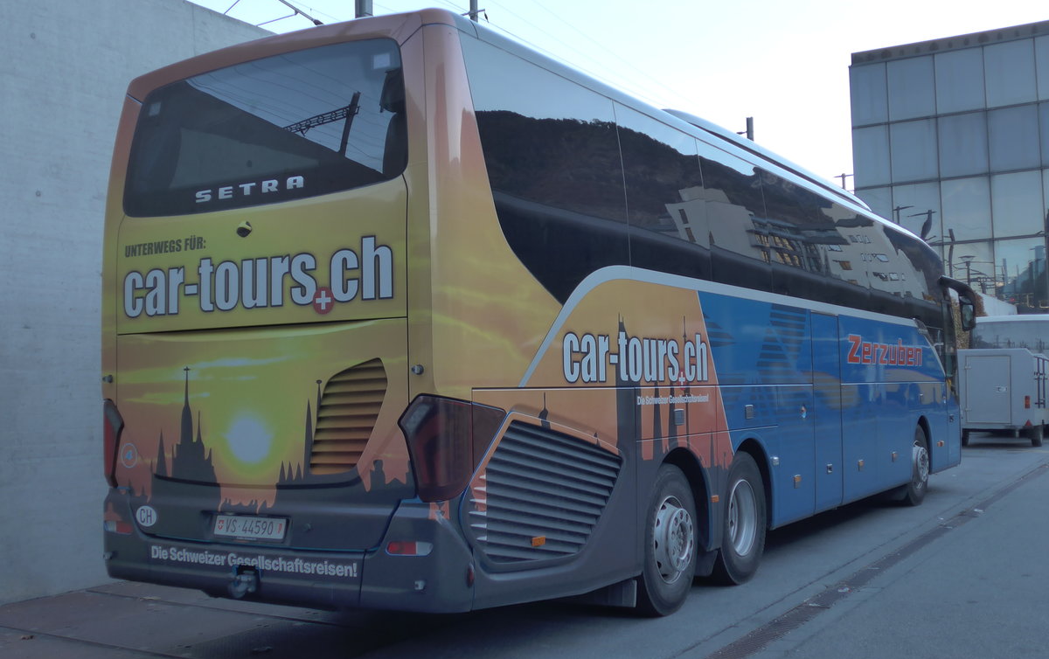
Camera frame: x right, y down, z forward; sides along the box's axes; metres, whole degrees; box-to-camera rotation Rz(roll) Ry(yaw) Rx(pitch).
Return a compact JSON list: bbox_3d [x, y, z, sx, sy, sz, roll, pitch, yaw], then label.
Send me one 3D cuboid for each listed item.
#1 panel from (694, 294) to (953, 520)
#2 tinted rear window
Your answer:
[{"bbox_3d":[3.705,0.823,12.639,0.100,1.880,9.650,-3,-4,30],"label":"panel"},{"bbox_3d":[-1.478,-1.084,6.412,2.060,0.850,0.140,-3,-9,30],"label":"tinted rear window"}]

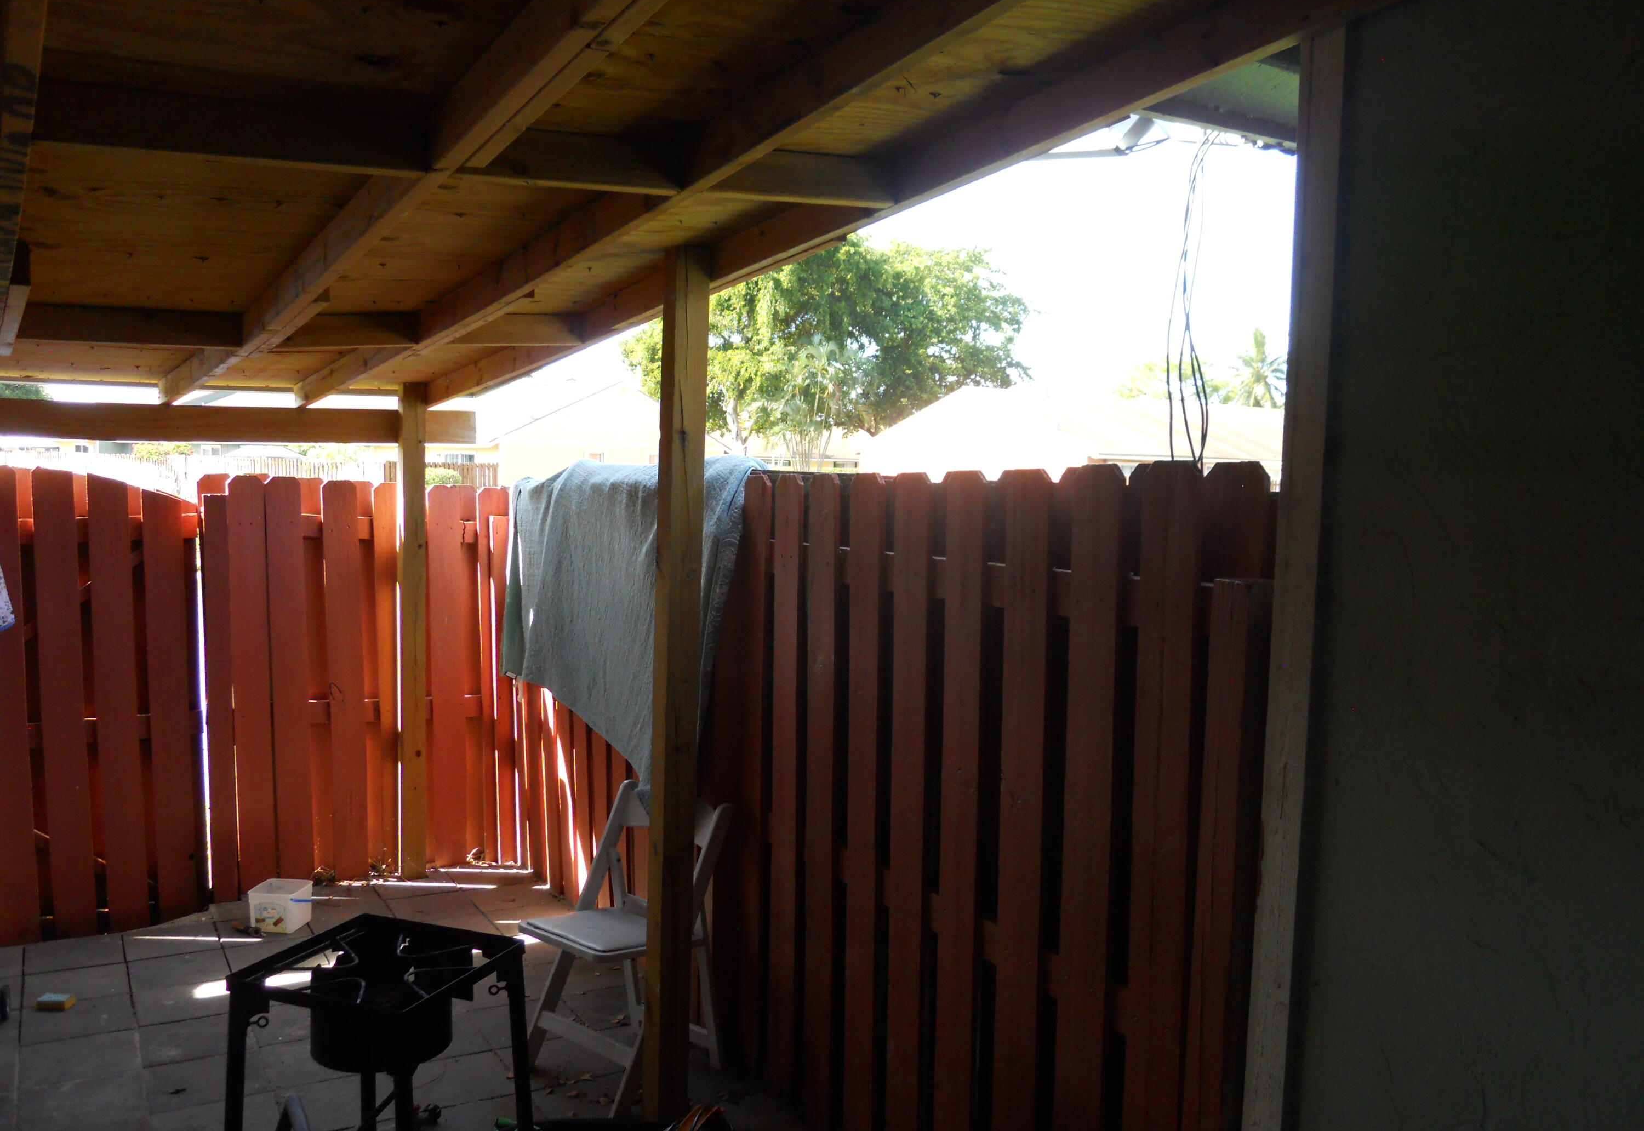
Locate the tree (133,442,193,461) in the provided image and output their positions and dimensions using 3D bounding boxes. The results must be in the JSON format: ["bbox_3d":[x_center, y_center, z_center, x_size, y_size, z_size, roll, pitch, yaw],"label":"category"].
[{"bbox_3d":[-15.874,-2.066,32.072,1.550,2.024,1.500,-1,5,-26],"label":"tree"}]

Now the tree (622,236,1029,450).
[{"bbox_3d":[0.183,-6.943,47.753,14.000,9.910,13.000,1,5,0],"label":"tree"}]

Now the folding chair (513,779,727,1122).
[{"bbox_3d":[-0.559,1.076,3.833,0.450,0.780,0.480,6,6,43],"label":"folding chair"}]

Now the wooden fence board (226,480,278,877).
[{"bbox_3d":[-2.250,0.470,5.253,0.143,1.648,0.020,-2,6,-30],"label":"wooden fence board"}]

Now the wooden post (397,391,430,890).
[{"bbox_3d":[-1.700,0.282,5.530,0.089,2.068,0.089,-1,5,-30],"label":"wooden post"}]

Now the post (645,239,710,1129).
[{"bbox_3d":[-0.388,0.344,3.526,0.089,2.335,0.089,-1,5,-31],"label":"post"}]

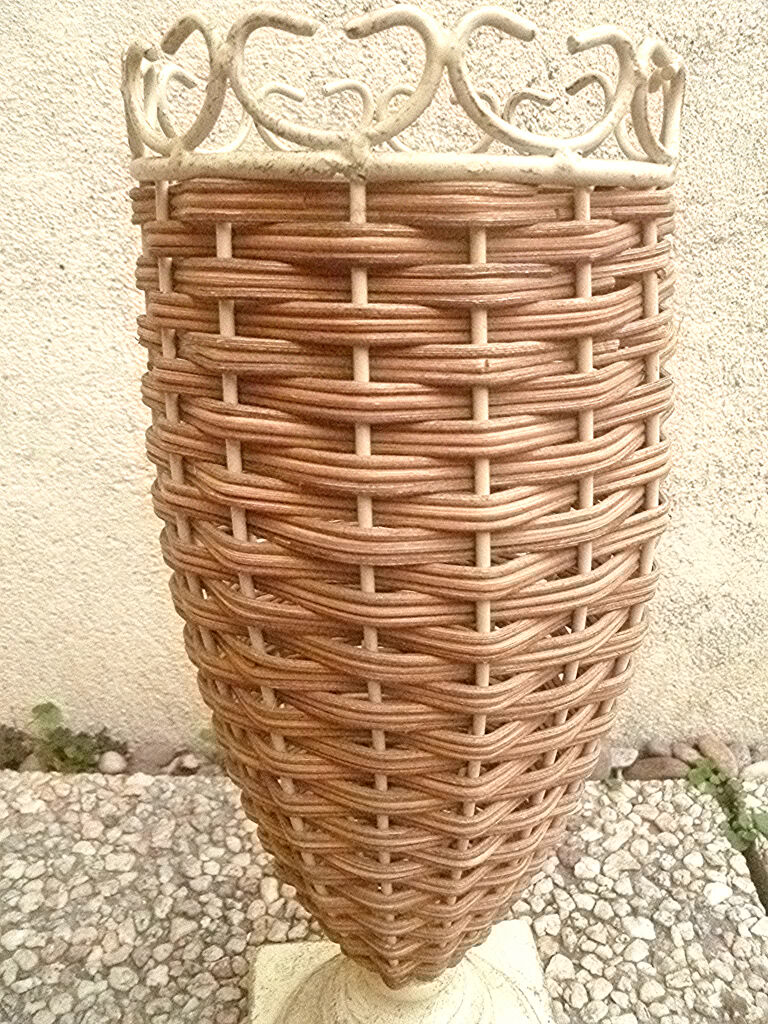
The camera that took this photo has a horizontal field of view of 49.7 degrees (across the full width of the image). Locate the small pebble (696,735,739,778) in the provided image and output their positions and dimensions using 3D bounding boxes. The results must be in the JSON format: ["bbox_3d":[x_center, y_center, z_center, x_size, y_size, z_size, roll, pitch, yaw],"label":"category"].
[{"bbox_3d":[0.372,0.273,0.923,0.030,0.034,0.062,-18,28,-39],"label":"small pebble"}]

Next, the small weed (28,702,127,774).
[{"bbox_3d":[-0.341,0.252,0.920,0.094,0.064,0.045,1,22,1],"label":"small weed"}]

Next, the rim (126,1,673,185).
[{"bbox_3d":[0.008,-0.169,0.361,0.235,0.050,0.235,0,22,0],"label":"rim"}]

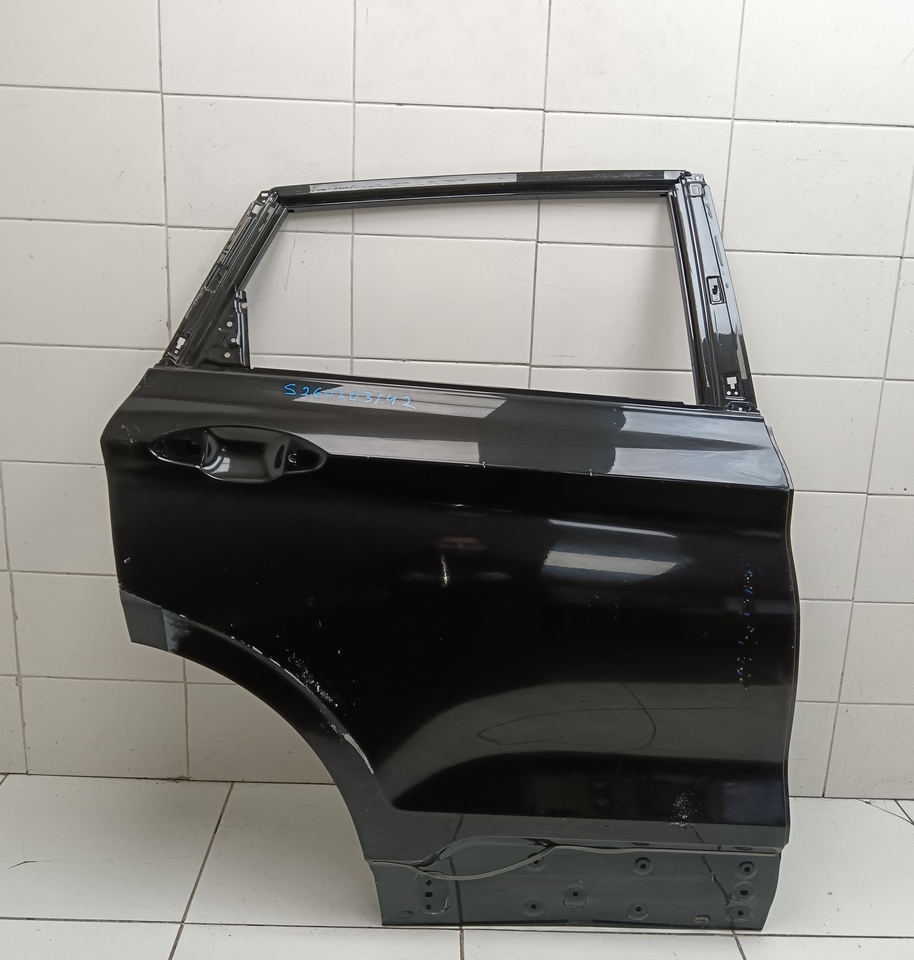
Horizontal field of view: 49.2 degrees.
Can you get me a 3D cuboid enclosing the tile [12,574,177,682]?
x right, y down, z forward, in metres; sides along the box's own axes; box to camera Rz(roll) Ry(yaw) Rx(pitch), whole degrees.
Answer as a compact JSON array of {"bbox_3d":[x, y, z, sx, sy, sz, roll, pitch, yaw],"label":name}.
[{"bbox_3d":[-0.648,0.267,1.815,0.300,0.200,0.010,2,15,-1],"label":"tile"}]

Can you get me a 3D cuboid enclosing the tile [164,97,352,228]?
[{"bbox_3d":[-0.318,-0.507,1.608,0.300,0.200,0.009,2,15,-1],"label":"tile"}]

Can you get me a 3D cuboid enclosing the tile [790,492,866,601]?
[{"bbox_3d":[0.569,0.116,1.782,0.300,0.200,0.009,2,15,-1],"label":"tile"}]

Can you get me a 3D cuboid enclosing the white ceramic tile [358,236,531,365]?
[{"bbox_3d":[-0.022,-0.299,1.666,0.300,0.200,0.009,2,15,-1],"label":"white ceramic tile"}]

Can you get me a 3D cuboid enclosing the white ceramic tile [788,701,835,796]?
[{"bbox_3d":[0.557,0.506,1.891,0.300,0.198,0.009,2,15,-1],"label":"white ceramic tile"}]

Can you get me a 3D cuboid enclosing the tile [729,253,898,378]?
[{"bbox_3d":[0.581,-0.276,1.677,0.300,0.200,0.009,2,15,-1],"label":"tile"}]

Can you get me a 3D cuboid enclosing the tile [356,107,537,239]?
[{"bbox_3d":[-0.015,-0.497,1.621,0.300,0.200,0.010,2,15,-1],"label":"tile"}]

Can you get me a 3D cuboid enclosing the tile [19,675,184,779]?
[{"bbox_3d":[-0.654,0.463,1.863,0.300,0.200,0.009,2,15,-1],"label":"tile"}]

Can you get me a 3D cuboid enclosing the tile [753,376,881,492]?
[{"bbox_3d":[0.577,-0.081,1.736,0.300,0.200,0.009,2,15,-1],"label":"tile"}]

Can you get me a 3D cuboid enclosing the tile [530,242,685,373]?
[{"bbox_3d":[0.280,-0.288,1.680,0.300,0.200,0.010,2,15,-1],"label":"tile"}]

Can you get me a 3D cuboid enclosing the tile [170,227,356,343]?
[{"bbox_3d":[-0.325,-0.311,1.662,0.300,0.200,0.009,2,15,-1],"label":"tile"}]

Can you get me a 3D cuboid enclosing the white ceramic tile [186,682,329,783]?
[{"bbox_3d":[-0.352,0.474,1.869,0.300,0.200,0.009,2,15,-1],"label":"white ceramic tile"}]

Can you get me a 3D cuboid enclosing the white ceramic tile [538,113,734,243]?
[{"bbox_3d":[0.288,-0.486,1.628,0.300,0.200,0.010,2,15,-1],"label":"white ceramic tile"}]

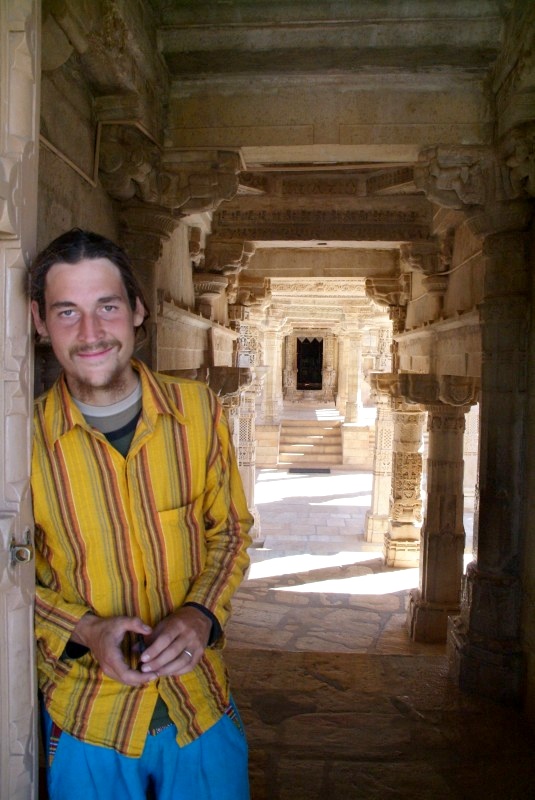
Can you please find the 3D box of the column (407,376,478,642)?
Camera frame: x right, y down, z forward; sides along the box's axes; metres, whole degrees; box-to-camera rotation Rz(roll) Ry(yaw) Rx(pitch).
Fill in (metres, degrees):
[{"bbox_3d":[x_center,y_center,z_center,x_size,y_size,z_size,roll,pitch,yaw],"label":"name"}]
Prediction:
[{"bbox_3d":[1.120,0.668,3.880,0.500,1.643,0.500,0,3,4],"label":"column"}]

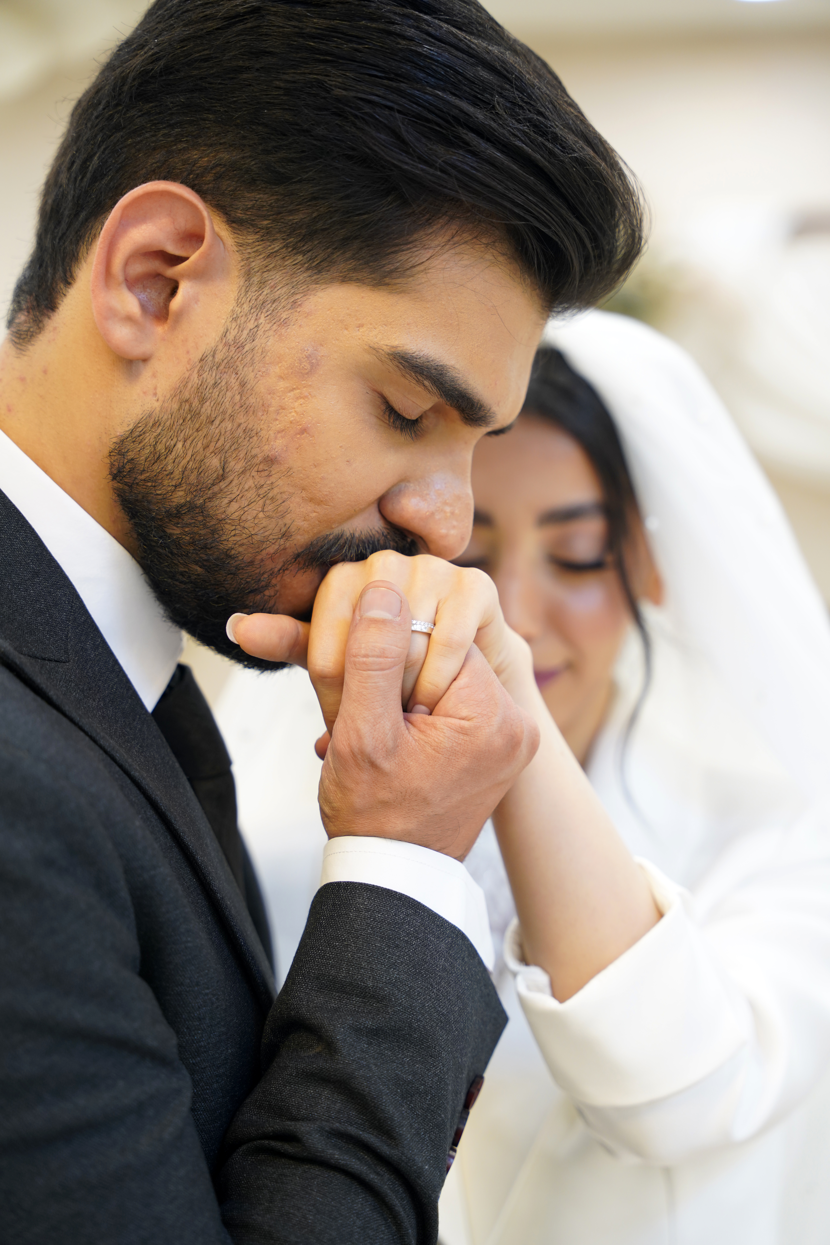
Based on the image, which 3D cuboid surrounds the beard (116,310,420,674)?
[{"bbox_3d":[-0.044,-0.042,0.919,0.098,0.110,0.140,42,11,19],"label":"beard"}]

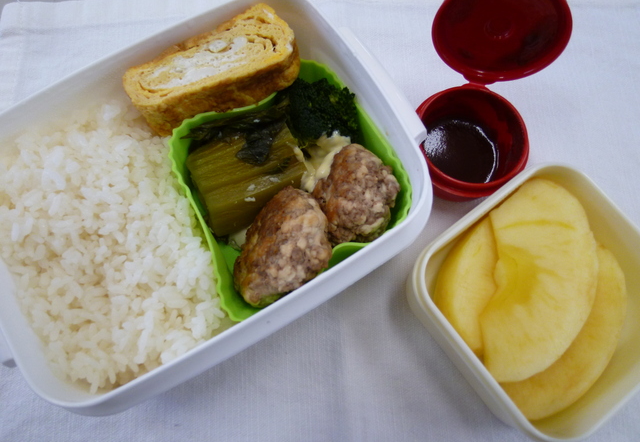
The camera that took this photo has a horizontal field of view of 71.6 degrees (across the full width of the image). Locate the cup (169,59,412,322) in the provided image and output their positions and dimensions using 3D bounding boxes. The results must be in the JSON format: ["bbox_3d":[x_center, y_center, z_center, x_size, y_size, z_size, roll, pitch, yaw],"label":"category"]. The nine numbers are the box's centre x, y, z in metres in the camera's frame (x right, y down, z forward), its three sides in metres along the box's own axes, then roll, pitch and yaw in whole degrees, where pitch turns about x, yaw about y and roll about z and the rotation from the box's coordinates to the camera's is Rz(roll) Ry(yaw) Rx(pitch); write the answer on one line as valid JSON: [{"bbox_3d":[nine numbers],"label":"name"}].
[{"bbox_3d":[-0.015,-0.014,0.213,0.090,0.038,0.092,-28,73,-5],"label":"cup"}]

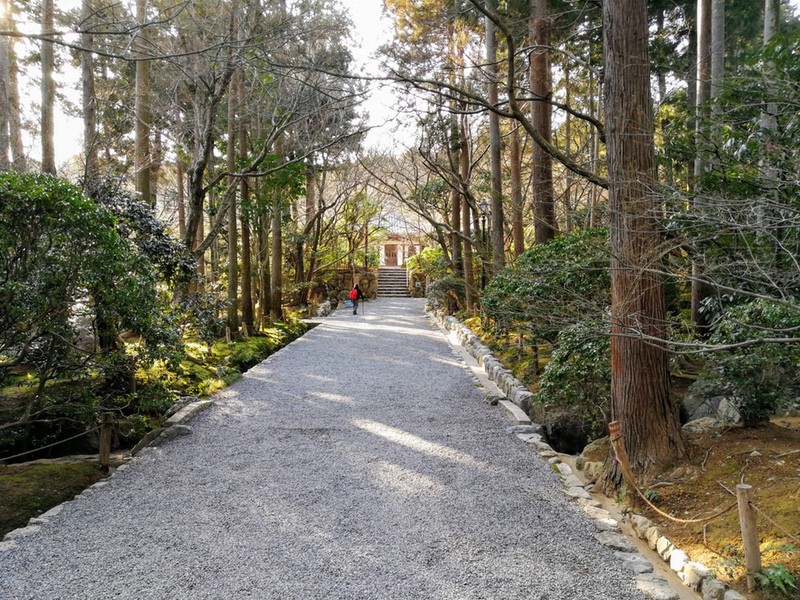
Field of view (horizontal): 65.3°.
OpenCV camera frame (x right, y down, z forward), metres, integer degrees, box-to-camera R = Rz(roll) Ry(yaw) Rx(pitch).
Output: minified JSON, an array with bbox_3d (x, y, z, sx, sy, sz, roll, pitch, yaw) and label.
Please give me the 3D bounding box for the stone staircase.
[{"bbox_3d":[-0.447,-1.215,46.500,2.450,2.050,3.500,0,2,-1],"label":"stone staircase"}]

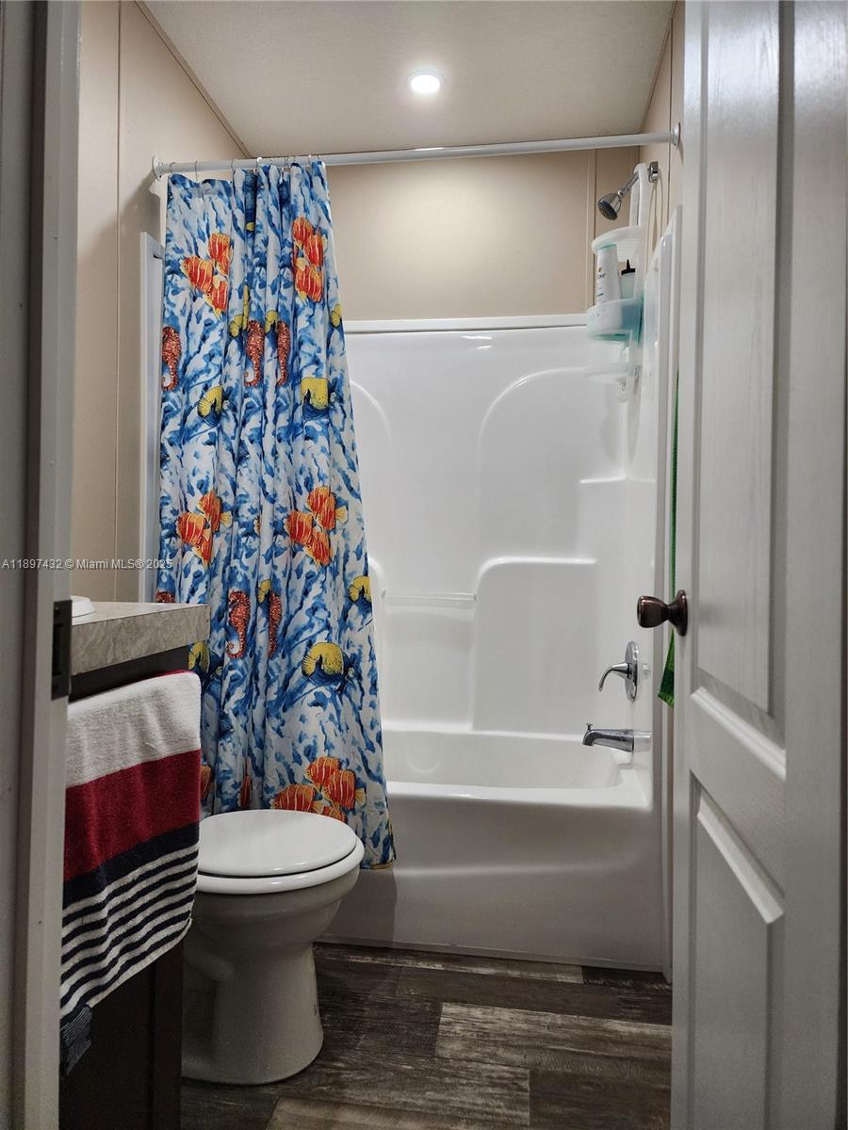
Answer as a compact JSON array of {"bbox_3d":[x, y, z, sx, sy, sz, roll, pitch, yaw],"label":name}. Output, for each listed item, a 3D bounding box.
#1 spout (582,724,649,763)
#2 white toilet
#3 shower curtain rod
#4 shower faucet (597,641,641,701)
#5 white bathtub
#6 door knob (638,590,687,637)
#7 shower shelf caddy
[{"bbox_3d":[0.541,0.508,2.209,0.145,0.080,0.065,1,0,8],"label":"spout"},{"bbox_3d":[-0.461,0.621,1.614,0.680,0.730,0.420,1,0,8],"label":"white toilet"},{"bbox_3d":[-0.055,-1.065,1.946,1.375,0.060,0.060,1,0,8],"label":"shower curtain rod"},{"bbox_3d":[0.563,0.311,2.204,0.100,0.170,0.170,1,0,8],"label":"shower faucet"},{"bbox_3d":[-0.035,0.788,2.281,1.375,0.410,0.690,1,0,8],"label":"white bathtub"},{"bbox_3d":[0.344,0.068,1.082,0.070,0.066,0.066,1,0,8],"label":"door knob"},{"bbox_3d":[0.561,-0.824,2.206,0.165,0.690,0.260,1,0,8],"label":"shower shelf caddy"}]

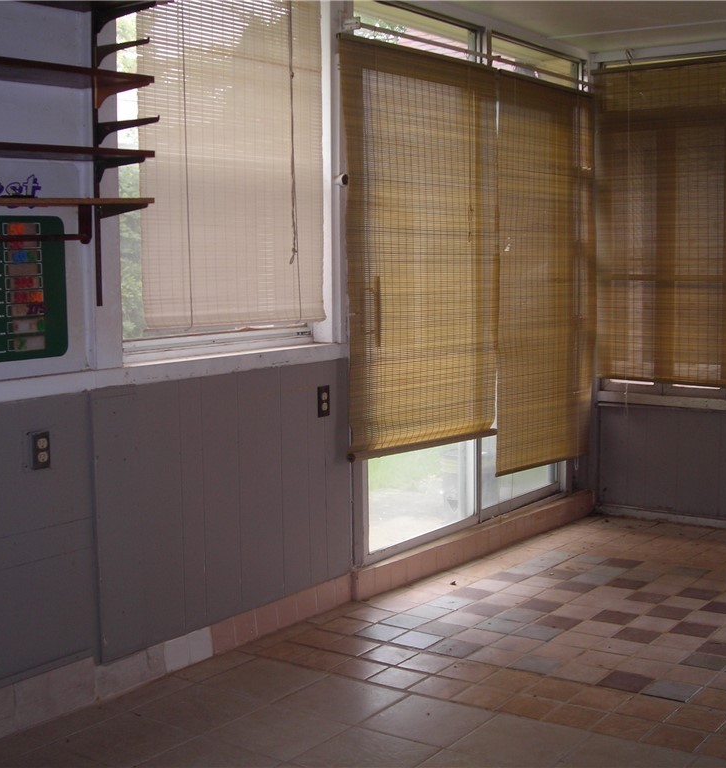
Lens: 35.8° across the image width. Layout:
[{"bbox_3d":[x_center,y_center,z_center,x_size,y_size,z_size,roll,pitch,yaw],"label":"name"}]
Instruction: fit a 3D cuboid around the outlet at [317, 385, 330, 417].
[{"bbox_3d":[-0.148,0.067,4.233,0.009,0.115,0.070,5,8,37],"label":"outlet"}]

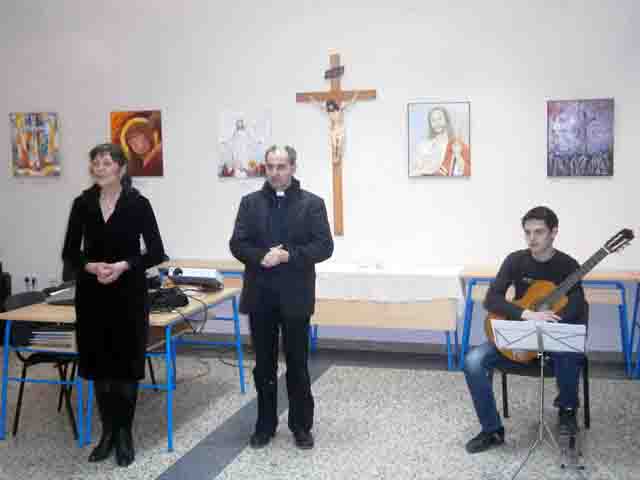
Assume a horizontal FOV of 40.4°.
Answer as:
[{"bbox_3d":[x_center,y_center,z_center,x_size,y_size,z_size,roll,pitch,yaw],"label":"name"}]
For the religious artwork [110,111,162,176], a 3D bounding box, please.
[{"bbox_3d":[-1.652,-0.869,7.873,0.509,0.583,0.030,1,4,14],"label":"religious artwork"}]

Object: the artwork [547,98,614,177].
[{"bbox_3d":[2.077,-0.810,6.942,0.511,0.609,0.030,1,4,14],"label":"artwork"}]

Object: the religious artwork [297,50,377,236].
[{"bbox_3d":[0.154,-0.797,7.378,0.691,1.530,0.120,1,4,14],"label":"religious artwork"}]

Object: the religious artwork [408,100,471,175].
[{"bbox_3d":[0.991,-0.829,7.213,0.512,0.608,0.030,1,4,14],"label":"religious artwork"}]

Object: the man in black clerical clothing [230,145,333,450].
[{"bbox_3d":[-0.219,0.314,4.936,0.550,1.699,0.370,0,3,5],"label":"man in black clerical clothing"}]

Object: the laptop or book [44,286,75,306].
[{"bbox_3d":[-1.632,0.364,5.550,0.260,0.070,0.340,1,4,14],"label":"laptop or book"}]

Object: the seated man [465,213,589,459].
[{"bbox_3d":[1.210,0.477,5.088,0.660,1.344,0.850,1,4,19],"label":"seated man"}]

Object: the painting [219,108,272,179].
[{"bbox_3d":[-0.655,-0.837,7.625,0.480,0.582,0.030,1,4,14],"label":"painting"}]

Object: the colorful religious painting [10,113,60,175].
[{"bbox_3d":[-2.650,-0.890,8.122,0.518,0.597,0.030,1,4,14],"label":"colorful religious painting"}]

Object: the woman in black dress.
[{"bbox_3d":[-1.123,0.330,4.706,0.520,1.703,0.360,0,3,2],"label":"woman in black dress"}]

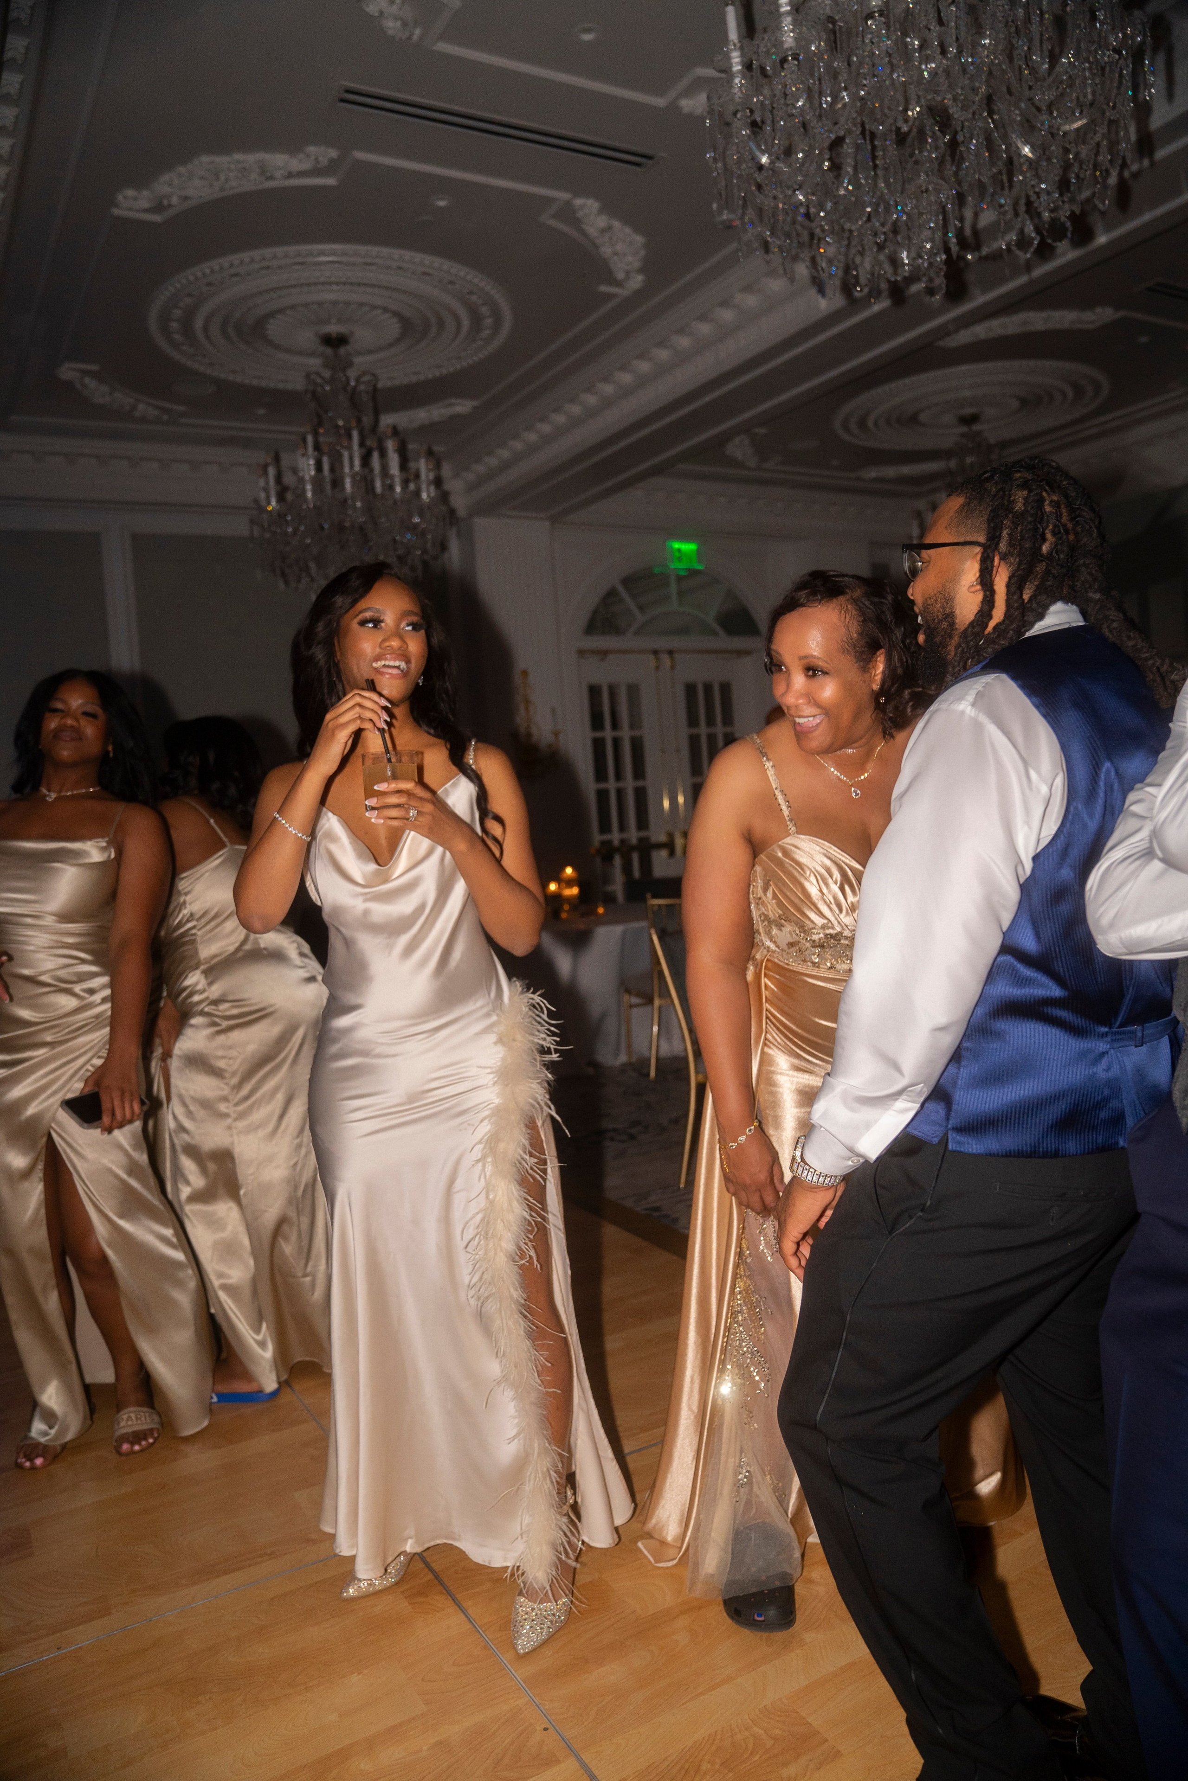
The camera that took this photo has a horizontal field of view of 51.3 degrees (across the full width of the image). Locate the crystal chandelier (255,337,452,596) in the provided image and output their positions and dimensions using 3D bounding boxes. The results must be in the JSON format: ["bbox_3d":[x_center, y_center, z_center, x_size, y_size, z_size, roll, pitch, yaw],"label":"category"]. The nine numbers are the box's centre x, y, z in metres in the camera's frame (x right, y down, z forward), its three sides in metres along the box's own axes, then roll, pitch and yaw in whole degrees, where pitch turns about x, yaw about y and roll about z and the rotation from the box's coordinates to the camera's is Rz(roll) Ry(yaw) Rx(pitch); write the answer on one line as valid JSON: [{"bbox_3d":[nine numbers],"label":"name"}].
[{"bbox_3d":[-1.262,-2.123,6.207,1.014,1.344,1.014,-7,5,-29],"label":"crystal chandelier"}]

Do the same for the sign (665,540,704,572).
[{"bbox_3d":[0.739,-2.738,10.097,0.310,0.210,0.060,-7,5,-29],"label":"sign"}]

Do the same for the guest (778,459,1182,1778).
[{"bbox_3d":[0.569,0.324,1.775,0.560,1.810,0.550,-8,6,-43],"label":"guest"}]

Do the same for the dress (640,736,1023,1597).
[{"bbox_3d":[0.392,0.446,2.225,0.660,1.480,0.450,-4,5,5],"label":"dress"}]

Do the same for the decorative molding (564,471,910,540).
[{"bbox_3d":[1.368,-3.167,10.336,3.485,0.301,0.300,-7,5,-29],"label":"decorative molding"}]

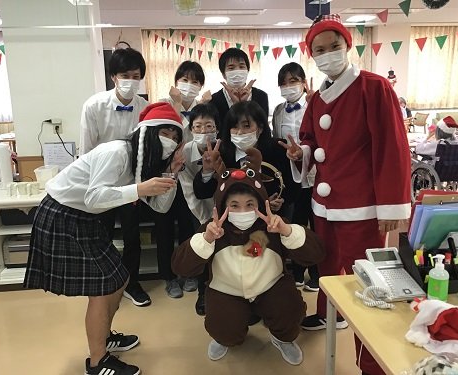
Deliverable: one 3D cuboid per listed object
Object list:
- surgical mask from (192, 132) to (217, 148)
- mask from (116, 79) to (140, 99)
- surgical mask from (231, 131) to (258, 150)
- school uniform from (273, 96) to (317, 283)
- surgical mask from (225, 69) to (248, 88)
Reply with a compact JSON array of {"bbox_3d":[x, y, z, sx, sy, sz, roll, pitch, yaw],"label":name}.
[{"bbox_3d":[-0.133,-0.272,2.552,0.137,0.100,0.085,-2,12,-1],"label":"surgical mask"},{"bbox_3d":[-0.585,-0.569,2.606,0.137,0.115,0.085,-4,12,-13],"label":"mask"},{"bbox_3d":[0.082,-0.257,2.450,0.145,0.110,0.075,2,12,14],"label":"surgical mask"},{"bbox_3d":[0.462,0.032,3.033,0.400,1.270,0.270,0,12,7],"label":"school uniform"},{"bbox_3d":[0.052,-0.720,2.970,0.148,0.115,0.075,-1,14,-1],"label":"surgical mask"}]

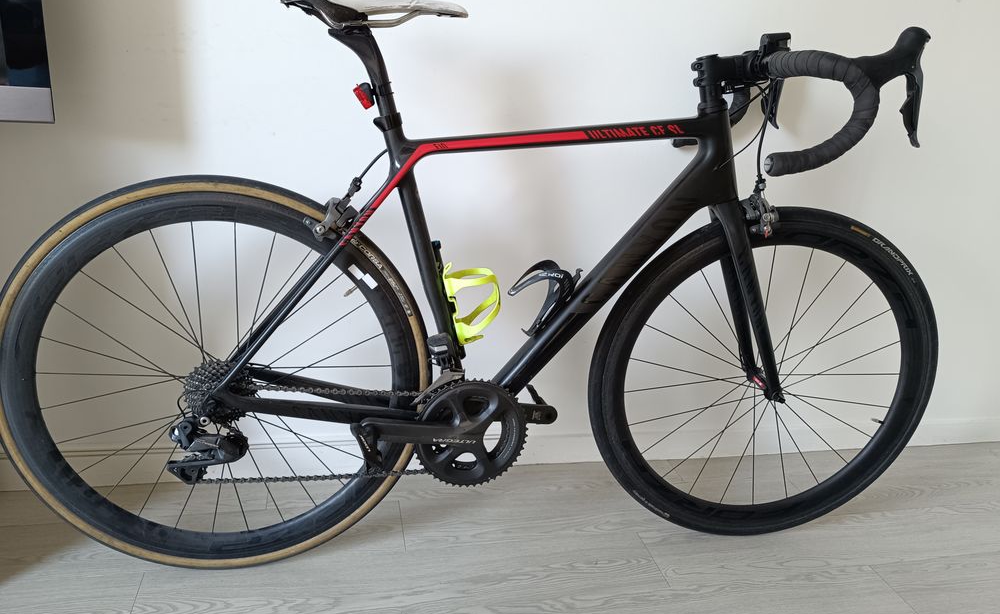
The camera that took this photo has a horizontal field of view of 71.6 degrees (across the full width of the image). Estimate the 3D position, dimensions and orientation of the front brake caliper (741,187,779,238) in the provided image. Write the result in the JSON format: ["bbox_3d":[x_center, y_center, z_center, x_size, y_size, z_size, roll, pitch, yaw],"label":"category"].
[{"bbox_3d":[0.450,-0.162,1.203,0.053,0.083,0.075,4,17,-6],"label":"front brake caliper"}]

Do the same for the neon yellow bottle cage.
[{"bbox_3d":[-0.043,-0.013,1.152,0.089,0.144,0.076,-17,19,-6],"label":"neon yellow bottle cage"}]

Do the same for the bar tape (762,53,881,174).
[{"bbox_3d":[0.437,-0.282,1.015,0.146,0.172,0.173,4,17,-6],"label":"bar tape"}]

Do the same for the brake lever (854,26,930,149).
[{"bbox_3d":[0.531,-0.299,0.941,0.129,0.158,0.054,4,17,-6],"label":"brake lever"}]

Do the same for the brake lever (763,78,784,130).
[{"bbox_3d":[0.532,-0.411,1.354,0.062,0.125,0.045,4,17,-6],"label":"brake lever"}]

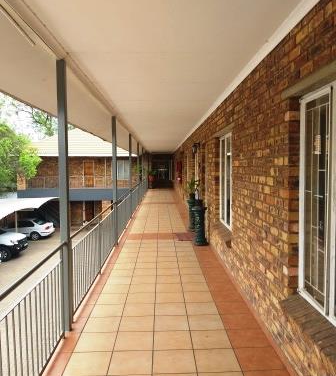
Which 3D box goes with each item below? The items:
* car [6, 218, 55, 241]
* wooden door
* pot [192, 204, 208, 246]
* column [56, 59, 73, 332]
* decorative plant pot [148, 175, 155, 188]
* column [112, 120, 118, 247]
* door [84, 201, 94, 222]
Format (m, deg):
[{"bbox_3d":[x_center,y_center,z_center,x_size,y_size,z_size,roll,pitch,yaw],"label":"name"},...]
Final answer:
[{"bbox_3d":[-9.809,2.631,22.462,4.470,1.420,1.750,0,4,-1],"label":"car"},{"bbox_3d":[-6.182,-1.098,26.363,0.880,2.100,0.080,0,4,-1],"label":"wooden door"},{"bbox_3d":[0.652,0.740,6.764,0.310,0.790,0.310,0,4,-1],"label":"pot"},{"bbox_3d":[-0.961,0.090,3.162,0.077,2.540,0.077,0,4,-1],"label":"column"},{"bbox_3d":[-1.209,-0.479,24.998,0.430,0.980,0.430,0,4,0],"label":"decorative plant pot"},{"bbox_3d":[-1.060,-0.131,6.744,0.077,2.540,0.077,0,4,-1],"label":"column"},{"bbox_3d":[-6.175,1.717,26.537,0.860,2.050,0.080,0,4,-1],"label":"door"}]

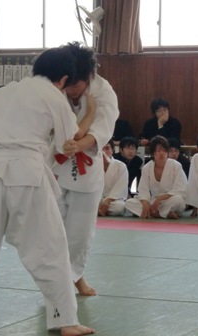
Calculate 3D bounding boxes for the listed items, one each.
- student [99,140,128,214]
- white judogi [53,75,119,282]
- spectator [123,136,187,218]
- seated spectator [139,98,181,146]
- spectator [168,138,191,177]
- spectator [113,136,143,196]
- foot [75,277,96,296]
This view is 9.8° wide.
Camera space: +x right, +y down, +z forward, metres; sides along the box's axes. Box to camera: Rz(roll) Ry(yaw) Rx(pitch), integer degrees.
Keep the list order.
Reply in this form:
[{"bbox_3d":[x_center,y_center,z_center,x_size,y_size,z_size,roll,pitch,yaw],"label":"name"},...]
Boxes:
[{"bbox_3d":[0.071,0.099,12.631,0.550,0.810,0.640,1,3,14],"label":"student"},{"bbox_3d":[-0.104,0.071,6.850,0.500,1.260,0.600,1,3,13],"label":"white judogi"},{"bbox_3d":[0.620,0.090,12.399,0.650,0.855,0.630,1,3,13],"label":"spectator"},{"bbox_3d":[0.784,-0.226,14.768,0.550,1.320,0.800,1,3,14],"label":"seated spectator"},{"bbox_3d":[0.888,0.054,13.200,0.540,0.790,0.580,1,3,10],"label":"spectator"},{"bbox_3d":[0.309,0.034,13.450,0.560,0.800,0.580,1,3,7],"label":"spectator"},{"bbox_3d":[-0.084,0.686,6.770,0.100,0.100,0.230,-1,3,-20],"label":"foot"}]

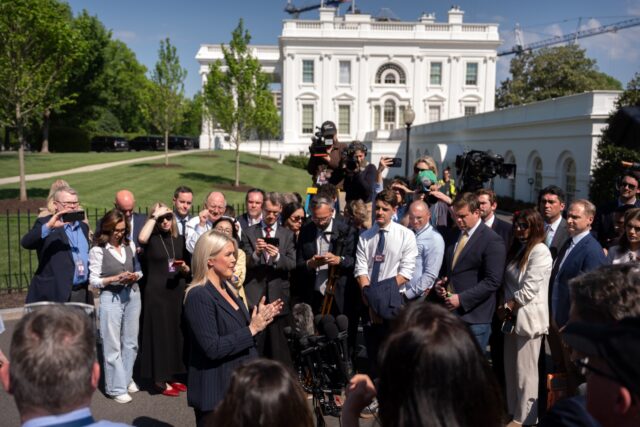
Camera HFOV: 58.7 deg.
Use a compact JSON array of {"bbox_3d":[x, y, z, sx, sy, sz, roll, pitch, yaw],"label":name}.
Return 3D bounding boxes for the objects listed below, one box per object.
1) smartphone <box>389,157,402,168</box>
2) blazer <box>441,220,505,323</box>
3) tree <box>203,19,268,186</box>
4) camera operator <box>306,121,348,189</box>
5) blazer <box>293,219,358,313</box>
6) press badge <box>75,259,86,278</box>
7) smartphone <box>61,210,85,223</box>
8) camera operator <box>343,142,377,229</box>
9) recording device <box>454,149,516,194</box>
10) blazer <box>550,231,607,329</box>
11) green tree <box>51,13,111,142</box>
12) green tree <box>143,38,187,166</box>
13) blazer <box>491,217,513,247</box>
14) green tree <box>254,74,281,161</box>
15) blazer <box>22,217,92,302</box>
[{"bbox_3d":[0.620,-0.430,4.800,0.155,0.076,0.010,0,0,18],"label":"smartphone"},{"bbox_3d":[1.189,0.443,4.350,0.340,0.790,0.490,-5,8,-38],"label":"blazer"},{"bbox_3d":[-3.179,-4.192,21.665,2.500,6.300,2.500,0,7,0],"label":"tree"},{"bbox_3d":[0.109,-0.073,5.900,0.600,1.780,0.500,3,7,20],"label":"camera operator"},{"bbox_3d":[0.046,0.432,4.731,0.520,0.820,0.400,1,7,6],"label":"blazer"},{"bbox_3d":[-2.035,0.460,4.836,0.080,0.160,0.020,-5,8,-38],"label":"press badge"},{"bbox_3d":[-1.950,0.024,4.500,0.163,0.078,0.010,-6,3,-27],"label":"smartphone"},{"bbox_3d":[0.406,0.130,5.700,0.580,1.700,0.500,4,7,27],"label":"camera operator"},{"bbox_3d":[1.655,-0.409,5.689,0.580,0.420,0.300,3,7,25],"label":"recording device"},{"bbox_3d":[1.958,0.545,4.309,0.330,0.780,0.480,-3,7,-25],"label":"blazer"},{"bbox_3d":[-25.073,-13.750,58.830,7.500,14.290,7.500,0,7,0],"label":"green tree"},{"bbox_3d":[-9.943,-7.120,36.500,3.000,8.300,3.000,0,6,0],"label":"green tree"},{"bbox_3d":[1.445,0.409,4.850,0.490,0.780,0.300,5,8,33],"label":"blazer"},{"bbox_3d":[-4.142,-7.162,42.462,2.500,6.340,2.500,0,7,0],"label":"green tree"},{"bbox_3d":[-2.283,0.399,4.930,0.540,0.780,0.420,-6,9,-44],"label":"blazer"}]

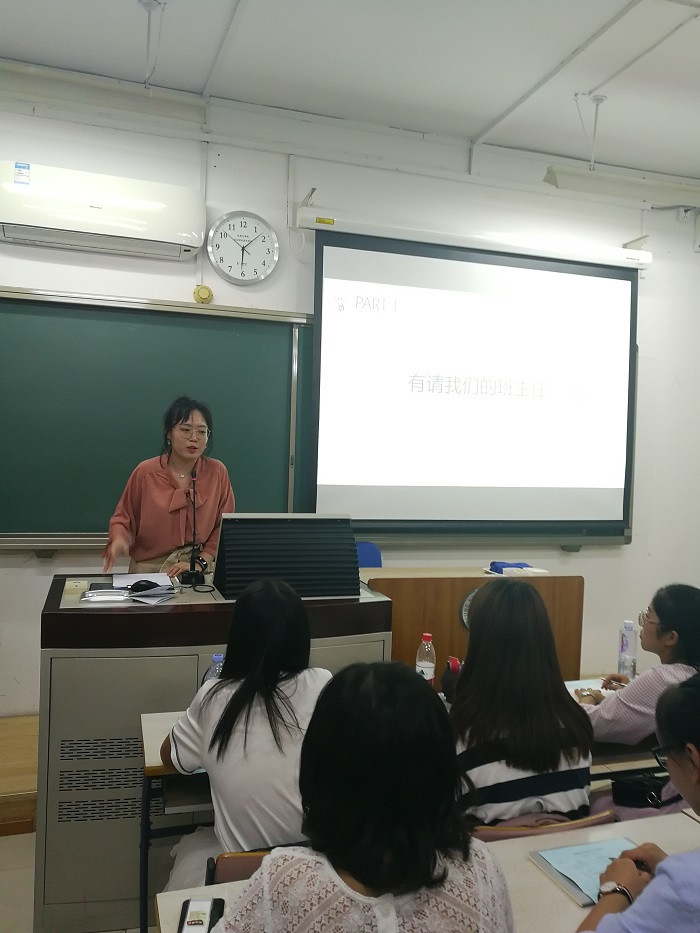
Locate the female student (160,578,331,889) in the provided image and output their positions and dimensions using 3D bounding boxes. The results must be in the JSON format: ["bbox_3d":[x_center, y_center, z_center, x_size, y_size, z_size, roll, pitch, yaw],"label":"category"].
[{"bbox_3d":[-0.226,0.865,1.650,0.430,1.210,0.580,1,1,-17],"label":"female student"}]

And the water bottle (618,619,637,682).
[{"bbox_3d":[0.970,0.644,2.545,0.064,0.212,0.064,1,1,-17],"label":"water bottle"}]

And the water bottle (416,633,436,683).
[{"bbox_3d":[0.236,0.624,2.250,0.063,0.223,0.063,1,1,-17],"label":"water bottle"}]

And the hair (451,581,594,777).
[{"bbox_3d":[0.415,0.489,1.760,0.310,0.410,0.270,1,1,-17],"label":"hair"}]

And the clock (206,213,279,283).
[{"bbox_3d":[-0.576,-1.181,3.938,0.388,0.388,0.050,1,1,-17],"label":"clock"}]

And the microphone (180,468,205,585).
[{"bbox_3d":[-0.611,0.233,2.840,0.095,0.434,0.125,1,1,-17],"label":"microphone"}]

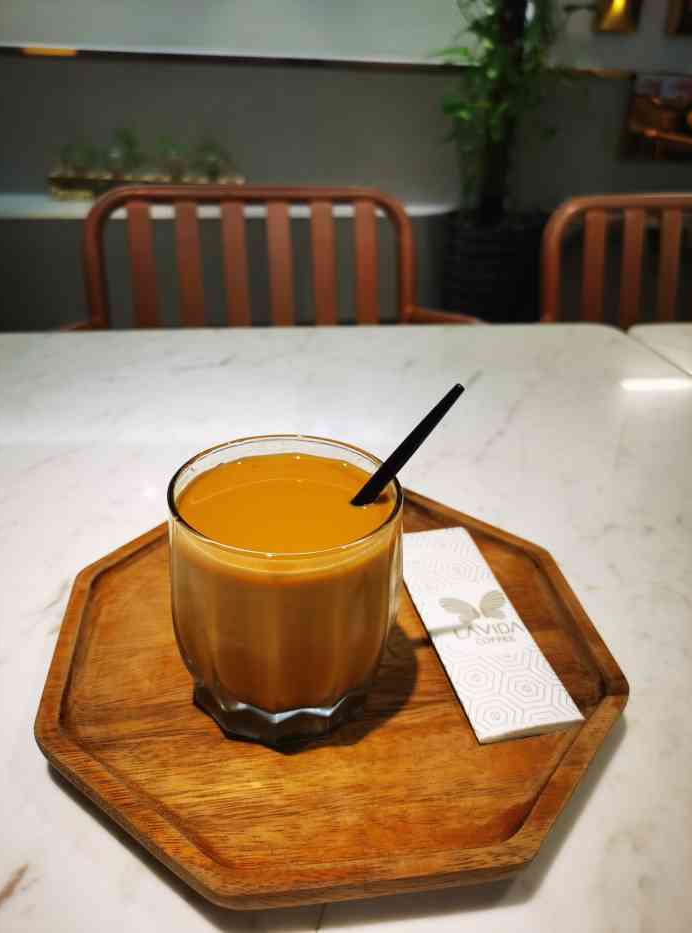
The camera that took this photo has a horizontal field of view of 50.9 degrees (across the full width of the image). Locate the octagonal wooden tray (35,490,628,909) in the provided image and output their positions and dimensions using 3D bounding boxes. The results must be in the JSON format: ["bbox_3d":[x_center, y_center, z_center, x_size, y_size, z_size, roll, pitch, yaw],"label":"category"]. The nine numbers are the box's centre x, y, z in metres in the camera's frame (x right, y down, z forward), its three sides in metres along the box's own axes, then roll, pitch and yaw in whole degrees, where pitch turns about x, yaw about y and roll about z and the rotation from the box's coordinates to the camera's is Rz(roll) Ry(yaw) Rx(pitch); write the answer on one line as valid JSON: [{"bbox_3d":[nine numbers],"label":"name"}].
[{"bbox_3d":[-0.006,0.076,0.314,0.225,0.019,0.225,-2,29,-8],"label":"octagonal wooden tray"}]

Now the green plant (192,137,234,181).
[{"bbox_3d":[-0.306,-0.711,1.680,0.100,0.100,0.100,2,29,0],"label":"green plant"}]

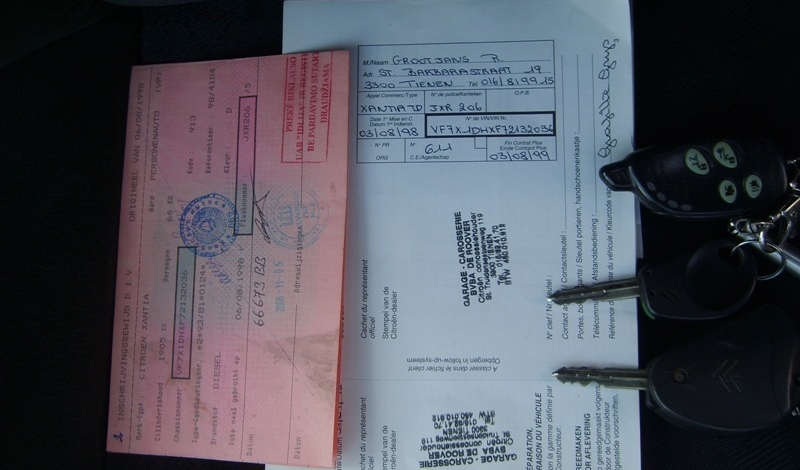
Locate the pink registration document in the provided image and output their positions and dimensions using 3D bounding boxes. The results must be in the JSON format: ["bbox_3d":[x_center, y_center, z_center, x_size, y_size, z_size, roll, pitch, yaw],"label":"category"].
[{"bbox_3d":[-0.071,0.007,0.330,0.099,0.004,0.164,0,83,15],"label":"pink registration document"}]

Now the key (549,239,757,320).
[{"bbox_3d":[0.099,0.020,0.316,0.079,0.010,0.029,-8,83,2],"label":"key"}]

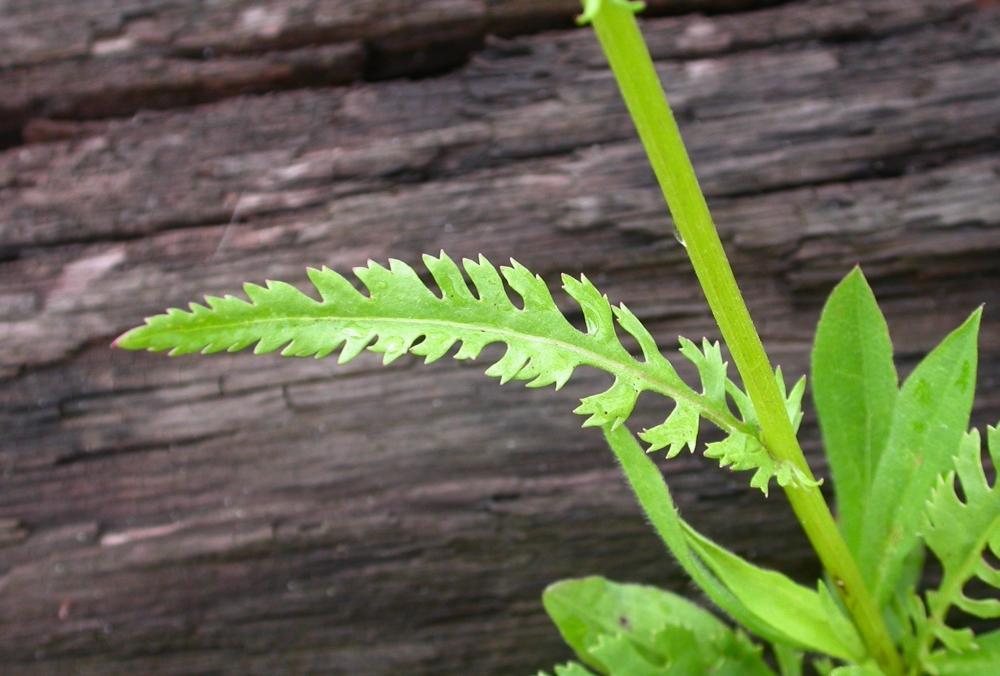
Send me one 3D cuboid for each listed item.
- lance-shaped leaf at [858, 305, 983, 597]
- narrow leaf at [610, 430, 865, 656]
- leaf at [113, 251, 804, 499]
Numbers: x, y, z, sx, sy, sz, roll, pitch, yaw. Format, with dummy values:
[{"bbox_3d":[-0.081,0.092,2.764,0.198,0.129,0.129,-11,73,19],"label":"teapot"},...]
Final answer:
[{"bbox_3d":[0.056,0.016,0.277,0.011,0.041,0.006,17,-7,11],"label":"lance-shaped leaf"},{"bbox_3d":[0.030,0.026,0.268,0.010,0.045,0.012,-36,14,53],"label":"narrow leaf"},{"bbox_3d":[-0.005,0.003,0.262,0.087,0.011,0.023,10,56,-6],"label":"leaf"}]

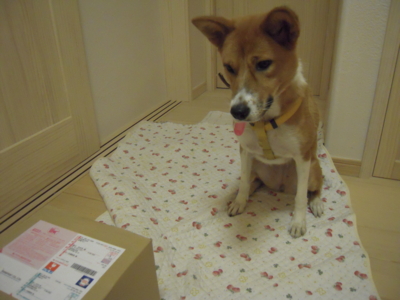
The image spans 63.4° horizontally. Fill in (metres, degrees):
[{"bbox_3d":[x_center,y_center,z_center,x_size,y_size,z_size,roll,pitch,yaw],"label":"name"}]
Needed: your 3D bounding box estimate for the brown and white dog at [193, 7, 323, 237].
[{"bbox_3d":[0.211,-0.120,0.972,0.300,0.555,0.420,8,25,23],"label":"brown and white dog"}]

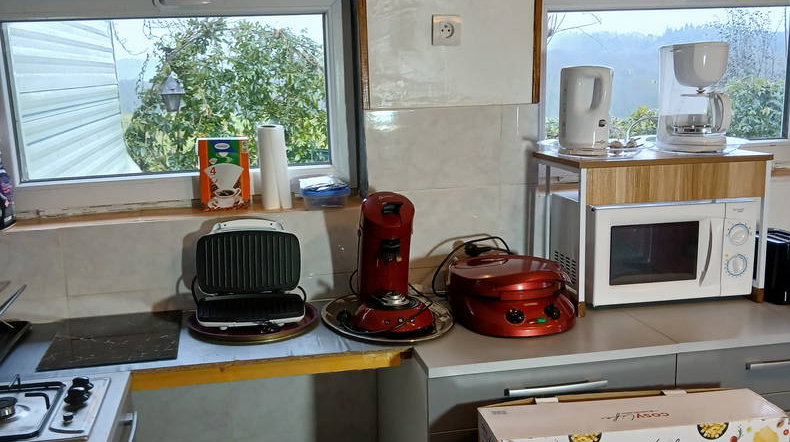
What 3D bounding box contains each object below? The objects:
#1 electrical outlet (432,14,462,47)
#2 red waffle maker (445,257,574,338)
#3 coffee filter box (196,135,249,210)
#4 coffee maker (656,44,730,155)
[{"bbox_3d":[0.147,-0.536,1.668,0.081,0.081,0.020,-3,10,-7],"label":"electrical outlet"},{"bbox_3d":[0.303,0.178,1.571,0.318,0.155,0.332,-2,10,0],"label":"red waffle maker"},{"bbox_3d":[-0.505,-0.138,1.763,0.132,0.203,0.065,-4,10,-9],"label":"coffee filter box"},{"bbox_3d":[0.829,-0.340,1.646,0.205,0.288,0.155,7,14,42],"label":"coffee maker"}]

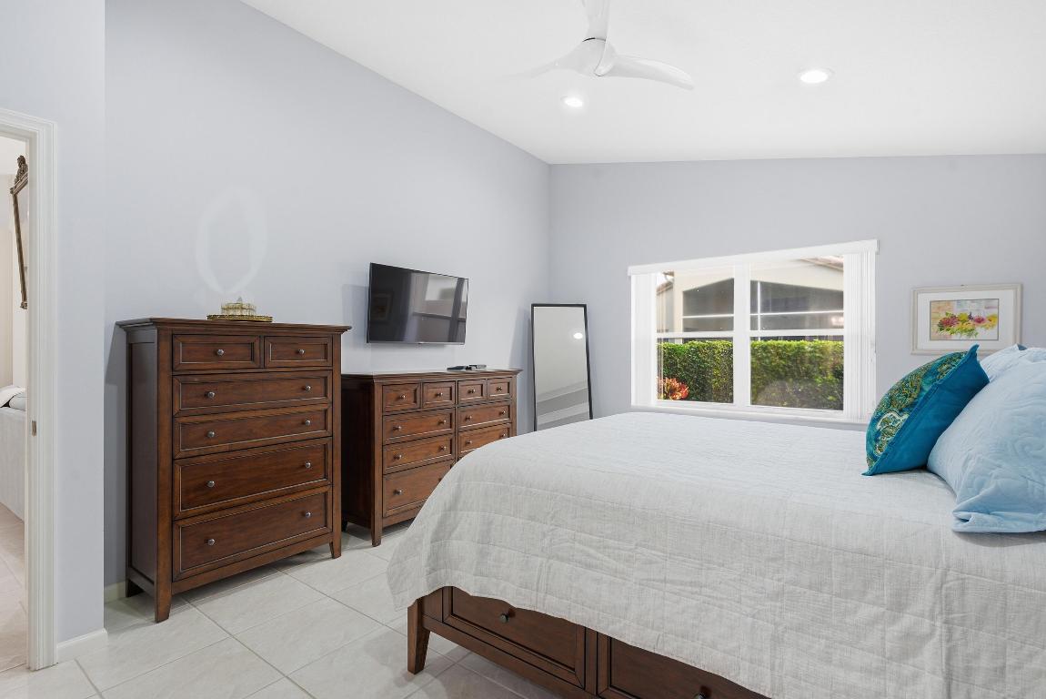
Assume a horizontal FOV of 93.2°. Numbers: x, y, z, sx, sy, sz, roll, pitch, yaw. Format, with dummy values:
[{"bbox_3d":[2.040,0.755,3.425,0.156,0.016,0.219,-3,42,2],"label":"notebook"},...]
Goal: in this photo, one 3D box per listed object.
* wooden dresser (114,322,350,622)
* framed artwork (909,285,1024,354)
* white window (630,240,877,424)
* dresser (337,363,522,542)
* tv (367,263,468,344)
[{"bbox_3d":[-1.546,0.561,2.753,0.483,1.390,1.020,0,0,37],"label":"wooden dresser"},{"bbox_3d":[3.004,-0.193,3.370,0.555,0.465,0.030,0,0,38],"label":"framed artwork"},{"bbox_3d":[1.829,-0.123,4.238,1.955,1.350,0.120,0,0,38],"label":"white window"},{"bbox_3d":[-0.650,0.714,3.843,0.465,1.087,1.515,0,0,39],"label":"dresser"},{"bbox_3d":[-0.802,-0.324,3.856,0.060,0.565,0.968,5,3,38],"label":"tv"}]

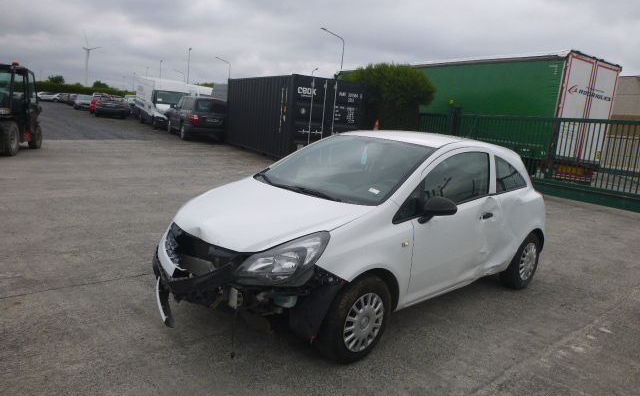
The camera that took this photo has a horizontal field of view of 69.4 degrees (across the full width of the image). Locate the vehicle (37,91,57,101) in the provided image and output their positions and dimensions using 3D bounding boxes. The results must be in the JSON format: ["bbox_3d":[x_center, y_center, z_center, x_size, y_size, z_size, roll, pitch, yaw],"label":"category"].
[{"bbox_3d":[-36.741,-13.721,62.800,4.300,1.460,1.780,8,11,12],"label":"vehicle"}]

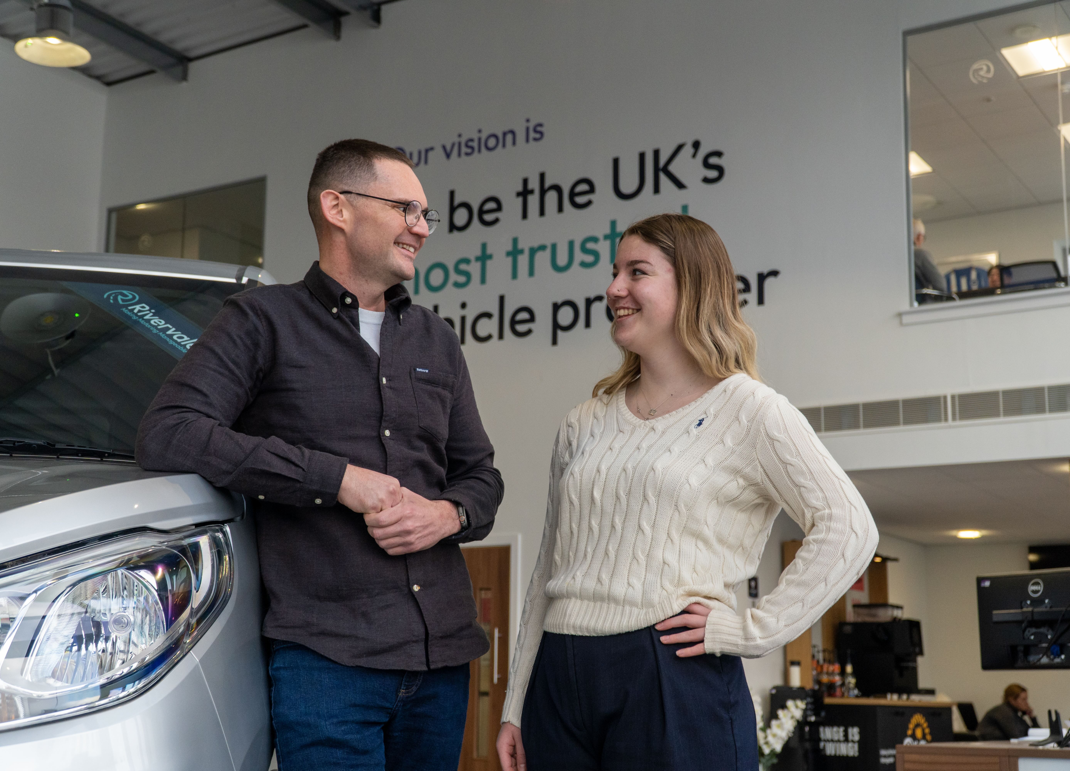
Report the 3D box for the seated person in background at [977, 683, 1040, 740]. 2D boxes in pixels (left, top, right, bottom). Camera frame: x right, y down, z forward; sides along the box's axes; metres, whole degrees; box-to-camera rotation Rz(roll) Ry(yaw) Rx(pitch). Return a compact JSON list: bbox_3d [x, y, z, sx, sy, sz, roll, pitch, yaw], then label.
[{"bbox_3d":[3.900,2.970,10.850,0.760,1.150,0.520,-6,-14,30],"label":"seated person in background"}]

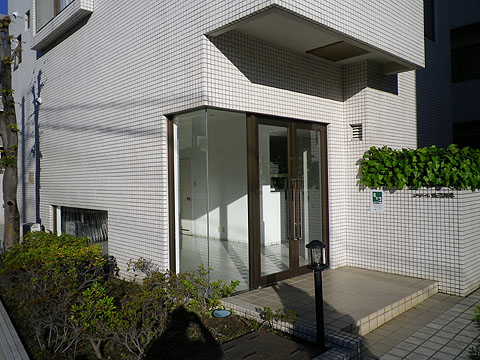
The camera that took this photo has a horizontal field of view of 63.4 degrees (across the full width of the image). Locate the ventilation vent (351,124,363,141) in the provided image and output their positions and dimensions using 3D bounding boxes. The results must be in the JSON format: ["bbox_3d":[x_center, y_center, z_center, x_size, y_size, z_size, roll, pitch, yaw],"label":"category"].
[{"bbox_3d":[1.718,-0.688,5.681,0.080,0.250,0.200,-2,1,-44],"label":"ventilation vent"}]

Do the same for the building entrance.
[{"bbox_3d":[0.215,0.283,5.113,2.210,2.100,0.710,-2,1,-44],"label":"building entrance"}]

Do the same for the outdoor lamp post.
[{"bbox_3d":[0.668,0.989,3.320,0.170,0.930,0.170,-1,1,0],"label":"outdoor lamp post"}]

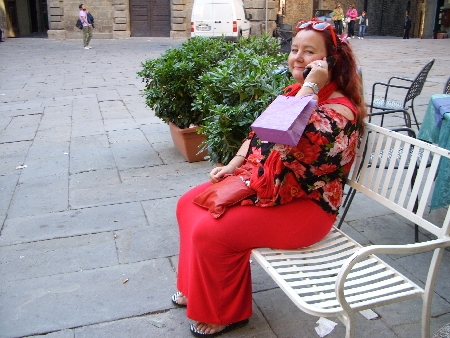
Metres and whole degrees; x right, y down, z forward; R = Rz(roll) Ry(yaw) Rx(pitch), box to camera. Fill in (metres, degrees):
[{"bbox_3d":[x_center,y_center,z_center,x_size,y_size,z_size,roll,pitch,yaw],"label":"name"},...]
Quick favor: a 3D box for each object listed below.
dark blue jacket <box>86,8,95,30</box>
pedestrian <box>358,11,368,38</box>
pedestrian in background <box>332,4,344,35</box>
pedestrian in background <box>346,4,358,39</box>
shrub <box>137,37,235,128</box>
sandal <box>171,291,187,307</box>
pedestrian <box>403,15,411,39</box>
[{"bbox_3d":[-5.461,-6.055,20.100,0.320,0.720,0.380,0,18,6],"label":"dark blue jacket"},{"bbox_3d":[6.998,-7.251,24.976,0.500,1.340,0.350,2,18,5],"label":"pedestrian"},{"bbox_3d":[5.742,-7.487,25.006,0.520,1.660,0.400,-2,18,-5],"label":"pedestrian in background"},{"bbox_3d":[6.404,-7.393,24.826,0.550,1.670,0.400,9,19,25],"label":"pedestrian in background"},{"bbox_3d":[-0.330,-0.839,4.747,1.000,0.860,0.950,0,17,0],"label":"shrub"},{"bbox_3d":[-0.140,0.605,2.461,0.260,0.080,0.100,-5,18,-14],"label":"sandal"},{"bbox_3d":[11.138,-8.812,30.250,0.420,1.730,0.500,-3,18,-8],"label":"pedestrian"}]

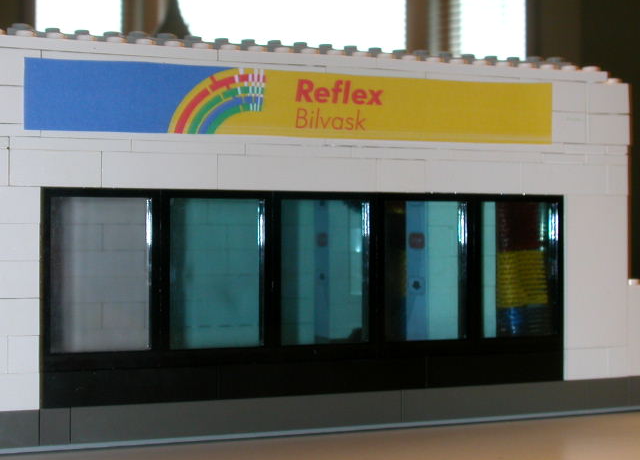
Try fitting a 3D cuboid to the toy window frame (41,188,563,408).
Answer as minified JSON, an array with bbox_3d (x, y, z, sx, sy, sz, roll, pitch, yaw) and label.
[{"bbox_3d":[0.000,0.018,0.340,0.160,0.058,0.008,0,0,-22],"label":"toy window frame"}]

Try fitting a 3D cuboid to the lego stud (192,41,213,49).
[{"bbox_3d":[-0.033,-0.051,0.327,0.005,0.002,0.005,0,0,-22],"label":"lego stud"}]

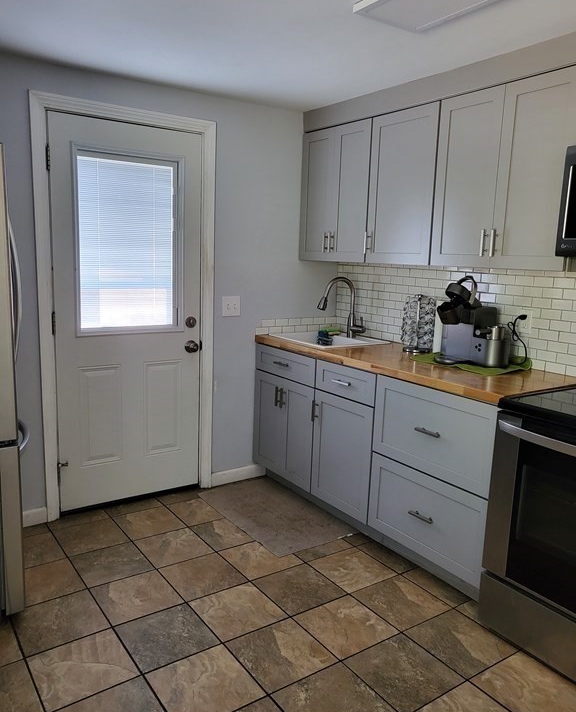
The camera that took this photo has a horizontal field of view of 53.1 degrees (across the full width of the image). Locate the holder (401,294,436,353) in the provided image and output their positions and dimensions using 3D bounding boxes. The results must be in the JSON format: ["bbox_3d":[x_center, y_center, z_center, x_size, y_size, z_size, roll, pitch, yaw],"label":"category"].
[{"bbox_3d":[0.719,-0.179,3.165,0.184,0.315,0.184,2,10,0],"label":"holder"}]

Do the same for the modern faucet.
[{"bbox_3d":[0.324,-0.283,3.488,0.298,0.379,0.162,-5,12,-35],"label":"modern faucet"}]

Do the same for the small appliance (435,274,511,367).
[{"bbox_3d":[0.898,-0.178,2.857,0.286,0.424,0.384,-6,12,-39],"label":"small appliance"}]

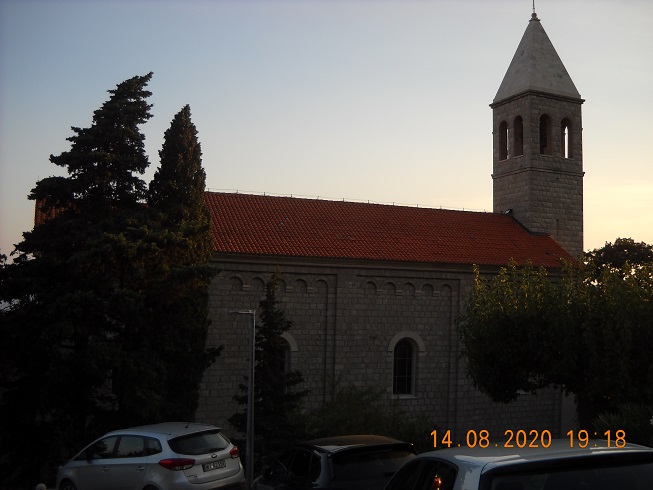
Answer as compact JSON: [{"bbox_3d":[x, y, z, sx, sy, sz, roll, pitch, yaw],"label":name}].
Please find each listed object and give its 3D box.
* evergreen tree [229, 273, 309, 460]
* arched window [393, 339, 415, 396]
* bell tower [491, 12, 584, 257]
[{"bbox_3d":[-1.837,3.975,24.500,2.500,6.100,2.500,1,-4,0],"label":"evergreen tree"},{"bbox_3d":[3.196,5.060,32.089,1.050,2.400,0.300,3,-4,-23],"label":"arched window"},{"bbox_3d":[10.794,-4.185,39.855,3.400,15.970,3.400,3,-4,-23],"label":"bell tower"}]

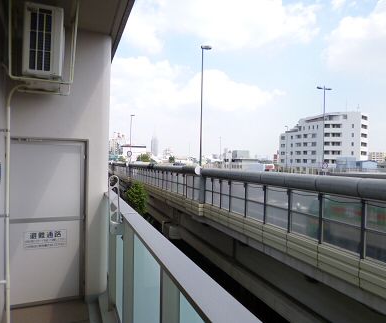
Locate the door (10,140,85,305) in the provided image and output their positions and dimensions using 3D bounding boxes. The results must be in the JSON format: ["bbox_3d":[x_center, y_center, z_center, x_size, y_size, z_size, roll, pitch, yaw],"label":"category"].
[{"bbox_3d":[-1.617,0.669,3.300,0.770,1.780,0.050,1,0,-23],"label":"door"}]

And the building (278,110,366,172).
[{"bbox_3d":[49.373,-5.632,112.000,27.000,22.000,14.000,1,0,36],"label":"building"}]

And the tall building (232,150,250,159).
[{"bbox_3d":[40.647,-2.095,250.000,14.000,13.500,13.000,1,0,18],"label":"tall building"}]

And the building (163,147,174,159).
[{"bbox_3d":[-34.495,-9.152,420.000,16.000,22.000,14.000,1,0,-11],"label":"building"}]

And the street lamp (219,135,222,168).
[{"bbox_3d":[9.495,-3.004,103.000,1.300,11.500,0.400,1,0,-22],"label":"street lamp"}]

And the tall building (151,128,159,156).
[{"bbox_3d":[-277.489,-122.528,2150.000,48.000,262.000,48.000,1,0,-18],"label":"tall building"}]

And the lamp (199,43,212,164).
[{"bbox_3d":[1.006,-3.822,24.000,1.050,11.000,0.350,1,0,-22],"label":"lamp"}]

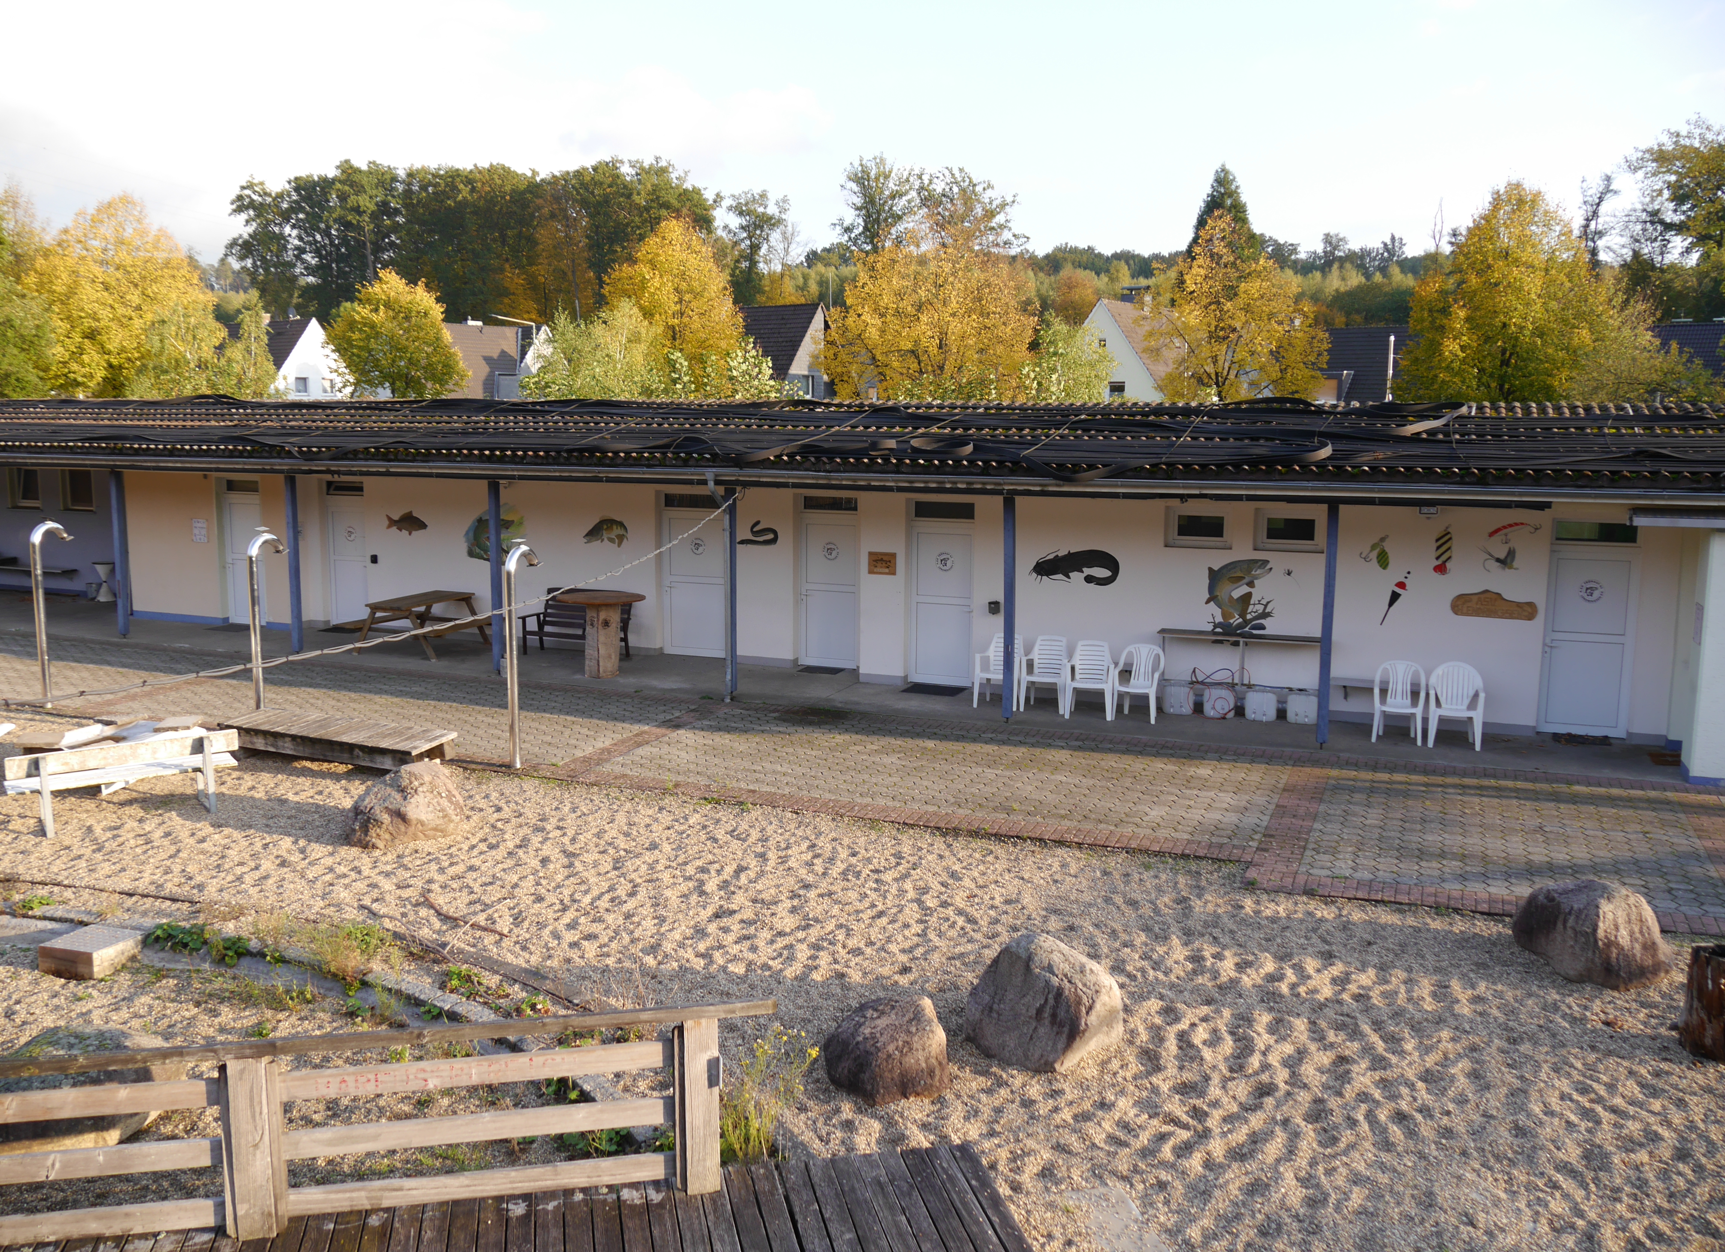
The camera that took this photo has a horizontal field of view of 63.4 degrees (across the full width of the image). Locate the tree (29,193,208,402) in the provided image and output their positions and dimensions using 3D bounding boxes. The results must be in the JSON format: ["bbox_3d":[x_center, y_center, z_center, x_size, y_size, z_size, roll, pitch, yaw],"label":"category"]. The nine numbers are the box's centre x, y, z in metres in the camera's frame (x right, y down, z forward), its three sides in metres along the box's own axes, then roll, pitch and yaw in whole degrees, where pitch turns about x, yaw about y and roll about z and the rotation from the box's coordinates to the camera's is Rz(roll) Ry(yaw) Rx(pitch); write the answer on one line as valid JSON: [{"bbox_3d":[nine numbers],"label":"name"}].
[{"bbox_3d":[-24.271,-8.560,45.228,5.720,10.435,5.720,-4,10,-28],"label":"tree"}]

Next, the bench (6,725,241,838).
[{"bbox_3d":[-6.433,1.342,12.225,1.800,0.740,0.600,-6,10,-39],"label":"bench"}]

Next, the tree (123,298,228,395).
[{"bbox_3d":[-21.883,-7.018,44.488,3.300,6.950,3.200,-3,9,-26],"label":"tree"}]

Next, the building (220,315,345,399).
[{"bbox_3d":[-35.270,-13.737,81.307,9.500,8.400,8.500,5,9,30],"label":"building"}]

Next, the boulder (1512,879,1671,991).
[{"bbox_3d":[5.050,2.090,9.700,0.780,0.580,1.050,-2,9,-18],"label":"boulder"}]

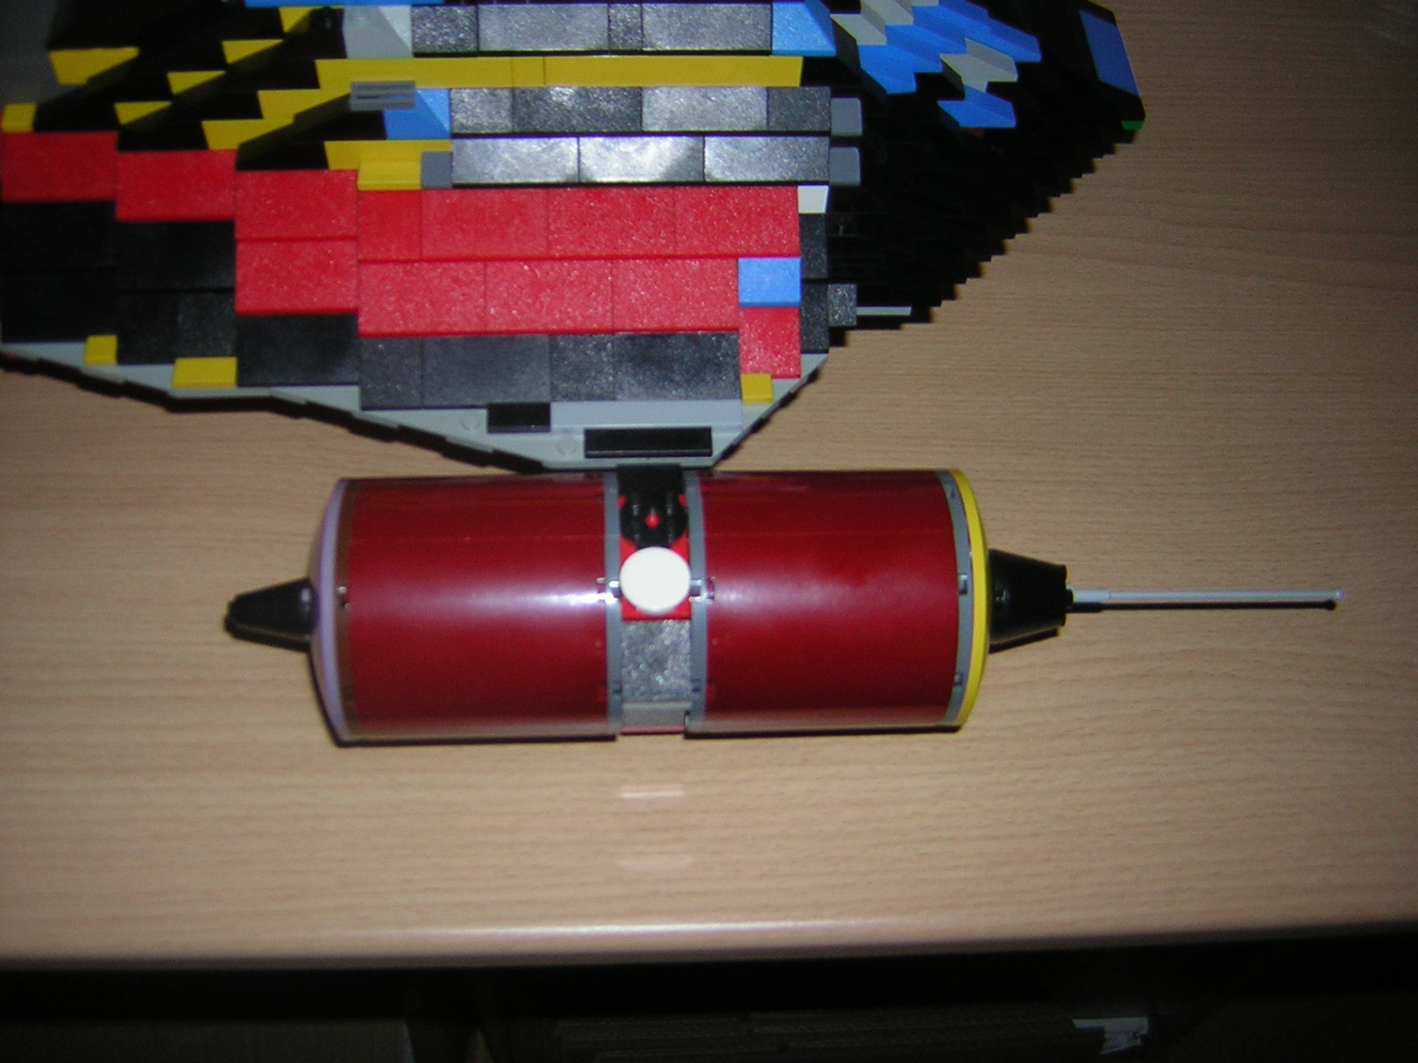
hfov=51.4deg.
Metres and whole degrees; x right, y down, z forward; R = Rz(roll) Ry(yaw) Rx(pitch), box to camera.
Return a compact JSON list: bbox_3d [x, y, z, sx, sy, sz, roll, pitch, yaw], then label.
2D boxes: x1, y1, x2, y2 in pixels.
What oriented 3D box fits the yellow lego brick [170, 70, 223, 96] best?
[{"bbox_3d":[-0.128,-0.115,0.372,0.016,0.010,0.008,-1,58,-3],"label":"yellow lego brick"}]

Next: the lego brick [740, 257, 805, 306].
[{"bbox_3d":[0.015,-0.068,0.379,0.016,0.010,0.016,-1,58,-4],"label":"lego brick"}]

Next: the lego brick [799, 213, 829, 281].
[{"bbox_3d":[0.027,-0.078,0.391,0.008,0.010,0.024,-1,58,-3],"label":"lego brick"}]

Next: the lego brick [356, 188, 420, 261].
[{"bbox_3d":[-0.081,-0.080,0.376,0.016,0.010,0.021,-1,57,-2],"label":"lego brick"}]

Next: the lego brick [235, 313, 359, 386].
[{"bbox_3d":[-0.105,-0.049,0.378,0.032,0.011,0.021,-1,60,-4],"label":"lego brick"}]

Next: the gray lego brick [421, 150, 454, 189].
[{"bbox_3d":[-0.069,-0.092,0.375,0.008,0.006,0.008,-1,57,-2],"label":"gray lego brick"}]

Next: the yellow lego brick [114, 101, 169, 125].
[{"bbox_3d":[-0.142,-0.109,0.377,0.017,0.010,0.008,-1,58,-4],"label":"yellow lego brick"}]

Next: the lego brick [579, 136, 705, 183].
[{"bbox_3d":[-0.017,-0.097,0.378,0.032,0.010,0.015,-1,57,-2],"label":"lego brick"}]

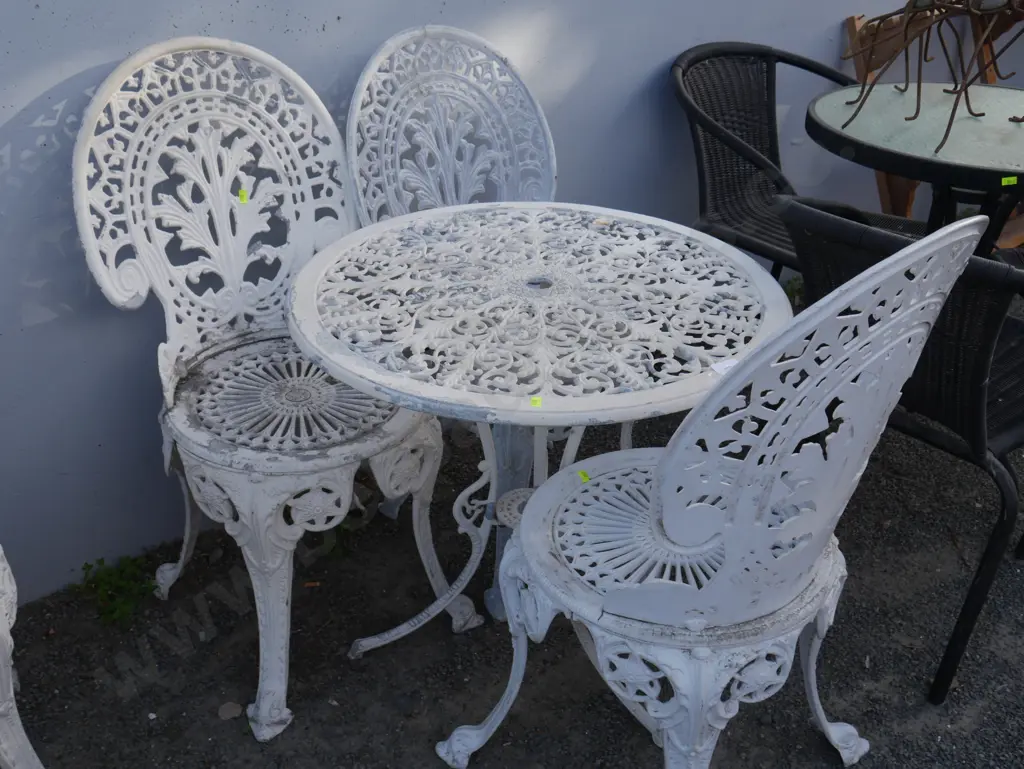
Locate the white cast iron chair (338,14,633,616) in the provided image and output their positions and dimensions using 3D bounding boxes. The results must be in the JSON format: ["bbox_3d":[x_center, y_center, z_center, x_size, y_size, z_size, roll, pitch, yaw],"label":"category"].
[{"bbox_3d":[-0.016,-0.126,1.761,0.425,0.895,0.455,-20,36,-33],"label":"white cast iron chair"}]

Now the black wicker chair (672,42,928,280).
[{"bbox_3d":[0.604,-0.321,2.215,0.560,0.740,0.575,-22,37,-35],"label":"black wicker chair"}]

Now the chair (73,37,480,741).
[{"bbox_3d":[-0.334,-0.017,1.496,0.425,0.895,0.455,-23,38,-35],"label":"chair"}]

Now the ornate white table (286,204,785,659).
[{"bbox_3d":[0.030,0.133,1.524,0.675,0.620,0.675,-21,37,-34],"label":"ornate white table"}]

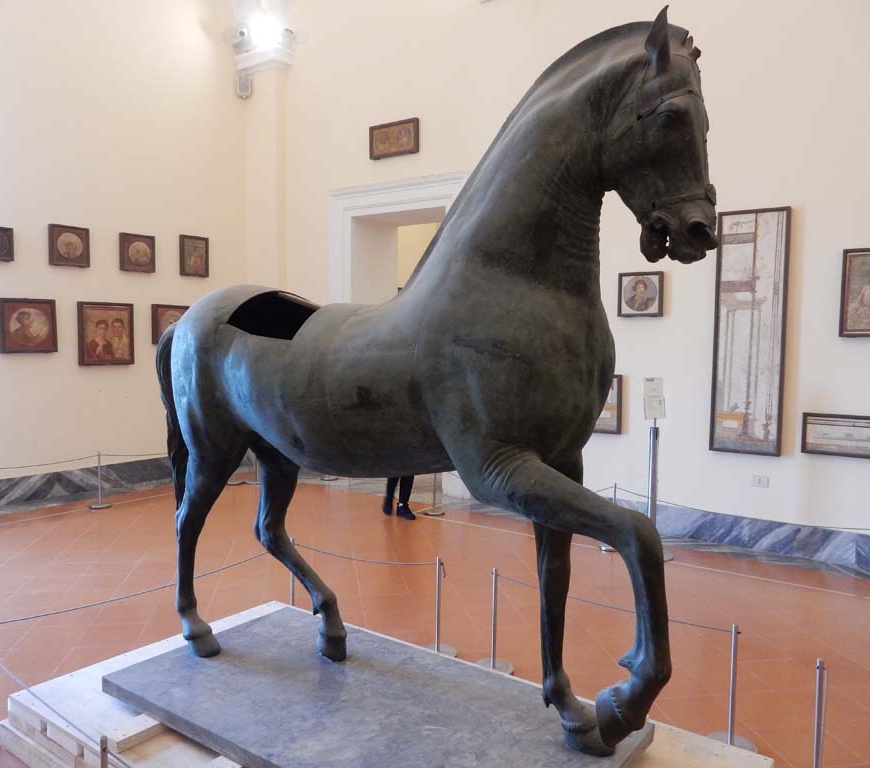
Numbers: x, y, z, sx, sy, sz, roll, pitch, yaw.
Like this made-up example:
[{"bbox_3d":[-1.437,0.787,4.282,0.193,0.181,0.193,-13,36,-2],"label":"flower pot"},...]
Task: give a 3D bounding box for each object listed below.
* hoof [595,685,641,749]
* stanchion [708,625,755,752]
[{"bbox_3d":[0.509,0.919,2.050,0.105,0.135,0.125,3,5,34],"label":"hoof"},{"bbox_3d":[1.210,1.236,3.010,0.205,0.527,0.205,2,4,23],"label":"stanchion"}]

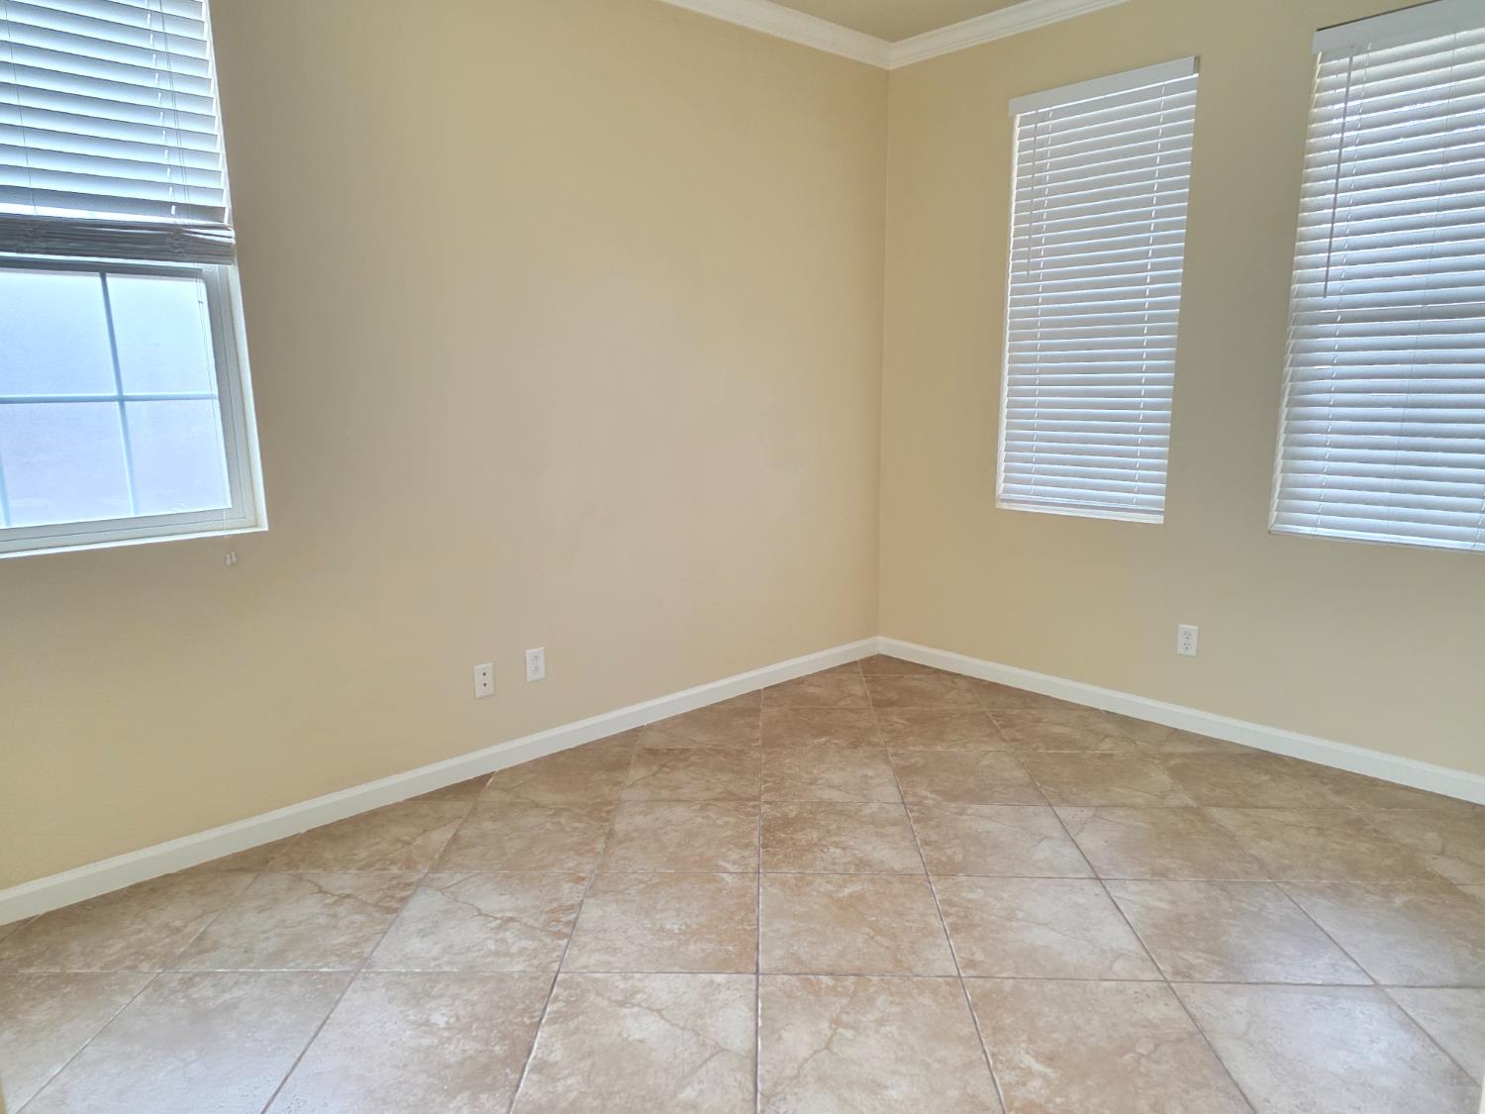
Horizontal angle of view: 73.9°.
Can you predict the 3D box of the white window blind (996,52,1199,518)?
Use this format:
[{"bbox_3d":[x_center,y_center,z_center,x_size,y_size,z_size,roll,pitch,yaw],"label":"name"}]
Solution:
[{"bbox_3d":[1.347,-0.993,3.855,0.070,1.610,0.728,-10,14,-43],"label":"white window blind"}]

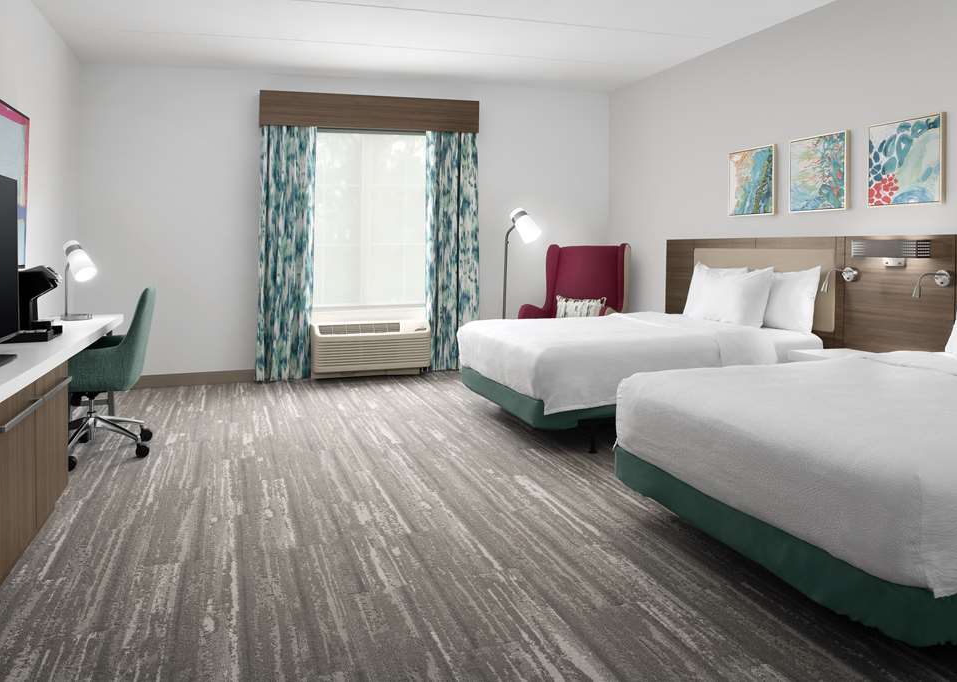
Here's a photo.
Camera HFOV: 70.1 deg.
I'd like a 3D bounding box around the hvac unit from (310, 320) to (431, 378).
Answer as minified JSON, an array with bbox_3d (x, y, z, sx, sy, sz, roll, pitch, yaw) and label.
[{"bbox_3d":[-1.009,0.080,6.400,1.080,0.440,0.240,-2,8,-17],"label":"hvac unit"}]

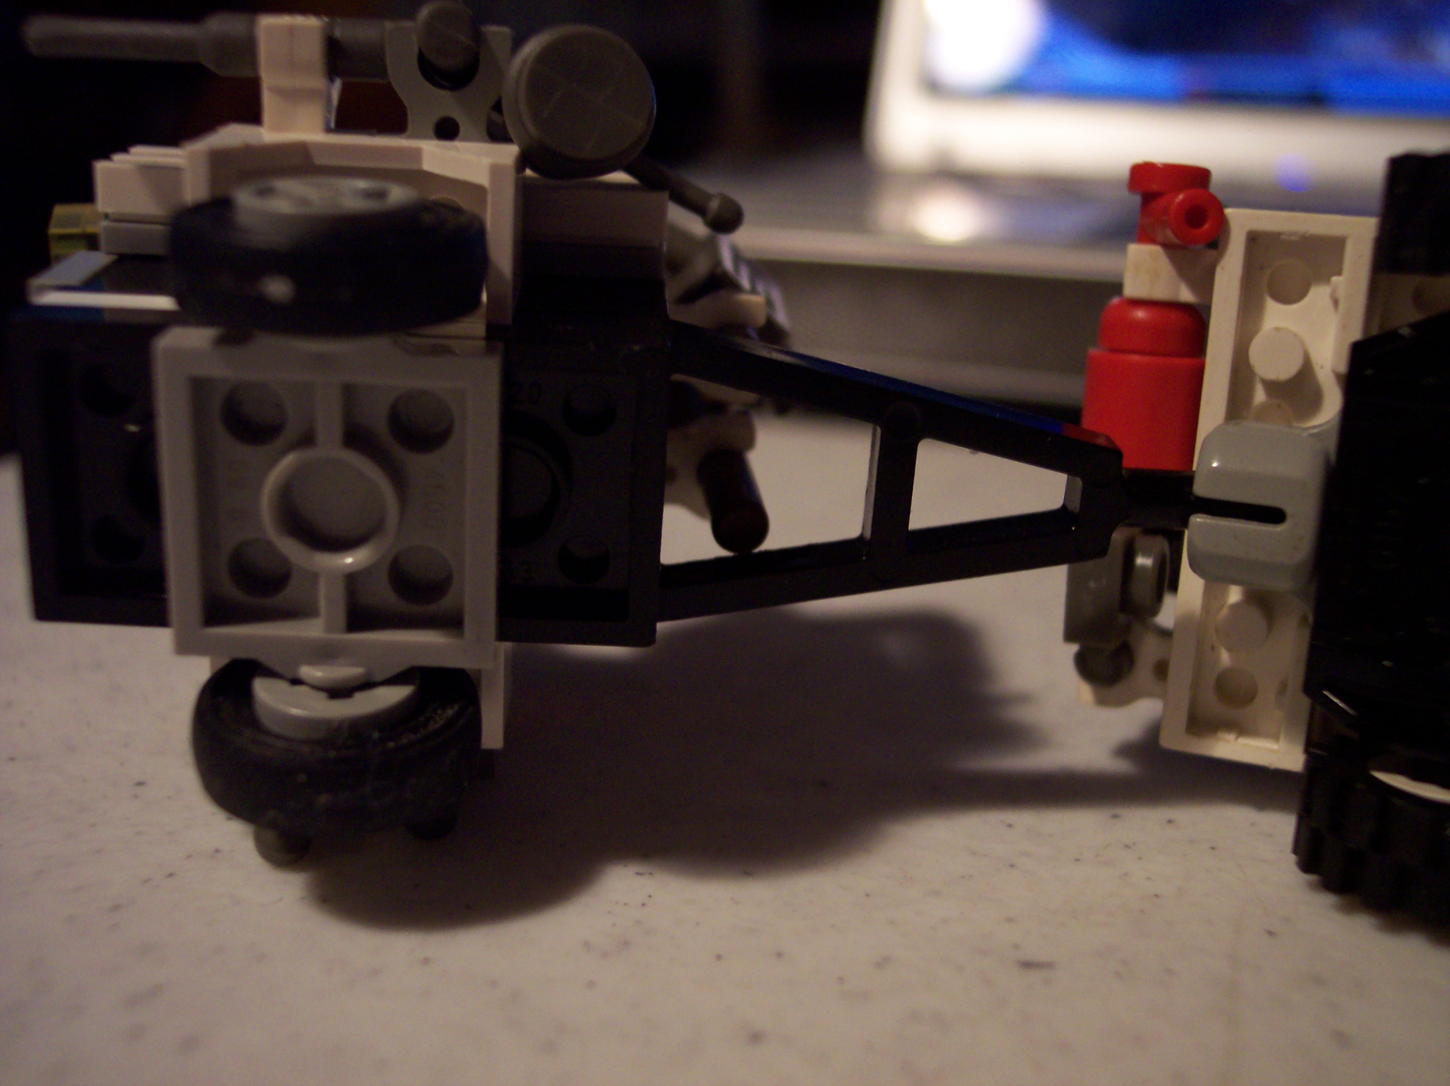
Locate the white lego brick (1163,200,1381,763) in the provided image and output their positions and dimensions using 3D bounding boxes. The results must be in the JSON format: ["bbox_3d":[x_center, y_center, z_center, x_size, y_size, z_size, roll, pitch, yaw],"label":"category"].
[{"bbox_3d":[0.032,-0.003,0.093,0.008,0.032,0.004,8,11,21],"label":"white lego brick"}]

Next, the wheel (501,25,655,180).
[{"bbox_3d":[-0.008,-0.024,0.085,0.008,0.008,0.004,-2,6,-18],"label":"wheel"}]

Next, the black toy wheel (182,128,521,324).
[{"bbox_3d":[-0.018,-0.013,0.073,0.014,0.006,0.014,3,21,-4],"label":"black toy wheel"}]

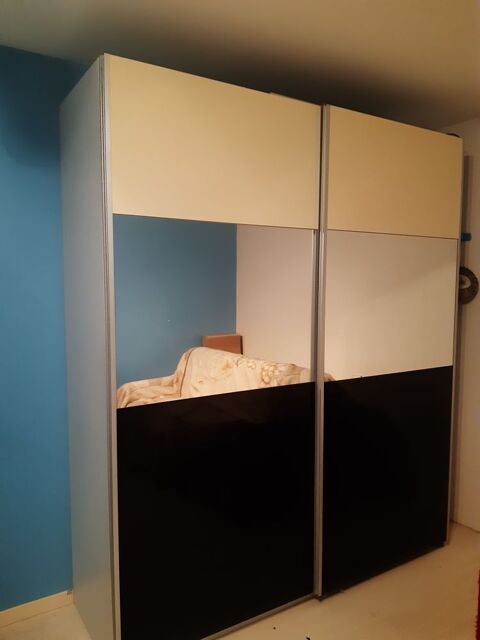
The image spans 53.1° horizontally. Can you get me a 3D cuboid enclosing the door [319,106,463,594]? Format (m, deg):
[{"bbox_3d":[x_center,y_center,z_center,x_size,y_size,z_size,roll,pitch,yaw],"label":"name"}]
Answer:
[{"bbox_3d":[0.735,0.162,2.297,0.915,2.130,0.050,-3,5,-31],"label":"door"}]

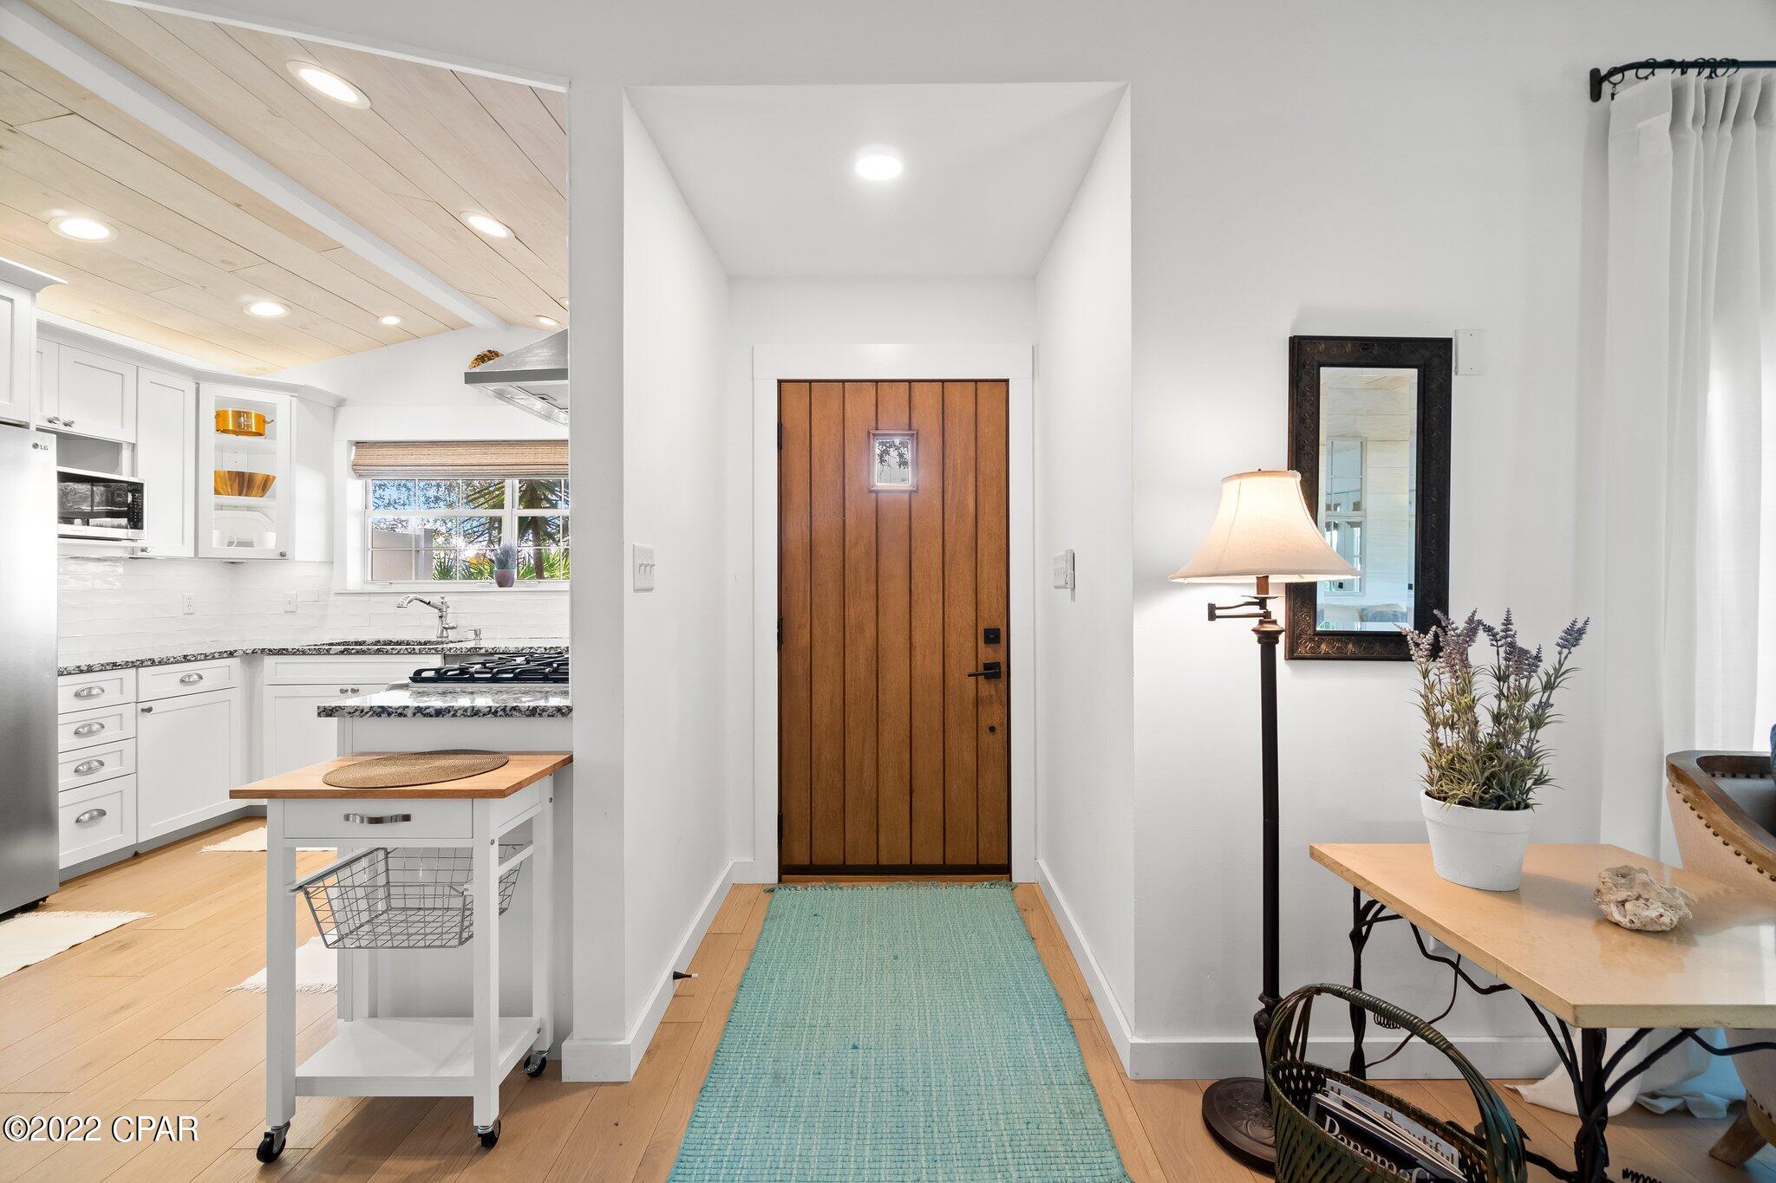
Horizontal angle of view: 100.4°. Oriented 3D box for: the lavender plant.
[{"bbox_3d":[1.281,0.244,1.579,0.260,0.412,0.250,0,1,0],"label":"lavender plant"}]

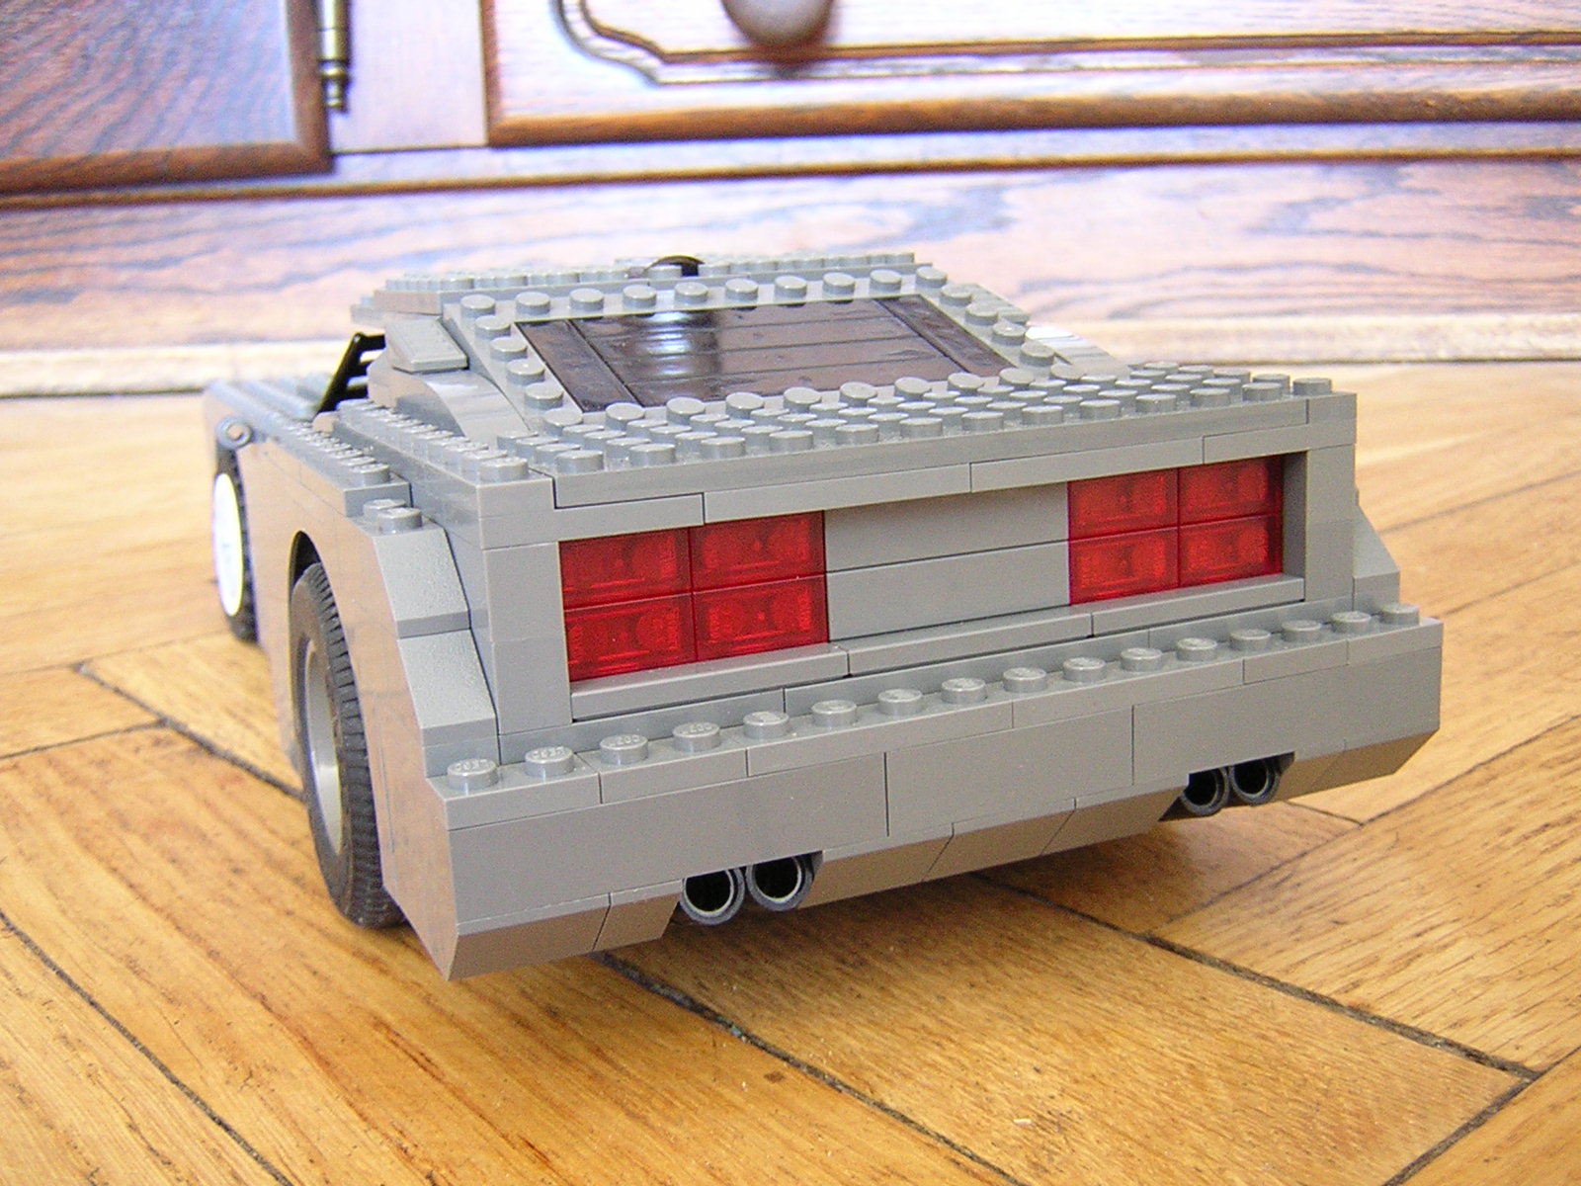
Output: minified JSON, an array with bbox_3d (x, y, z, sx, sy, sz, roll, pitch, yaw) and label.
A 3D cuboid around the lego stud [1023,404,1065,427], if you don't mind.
[{"bbox_3d":[0.030,-0.021,0.192,0.005,0.002,0.005,-3,12,1],"label":"lego stud"}]

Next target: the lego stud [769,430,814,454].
[{"bbox_3d":[0.000,-0.017,0.180,0.005,0.002,0.005,-3,12,1],"label":"lego stud"}]

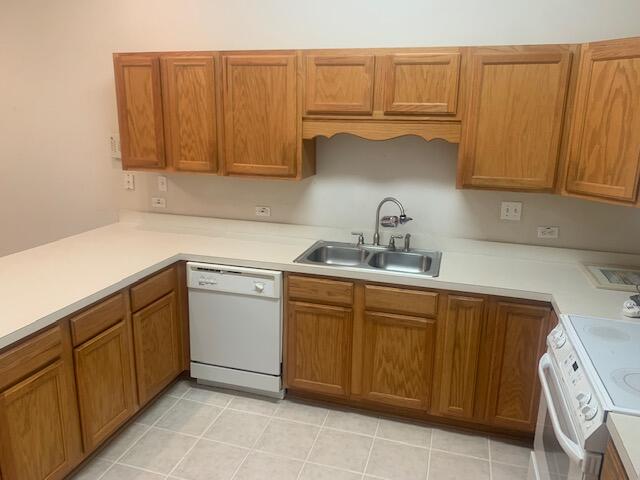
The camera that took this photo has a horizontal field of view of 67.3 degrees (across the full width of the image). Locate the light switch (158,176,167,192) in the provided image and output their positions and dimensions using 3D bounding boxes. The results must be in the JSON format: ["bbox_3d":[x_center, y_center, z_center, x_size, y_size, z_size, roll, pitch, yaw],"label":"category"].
[{"bbox_3d":[-1.172,-0.413,3.576,0.070,0.115,0.014,5,15,15],"label":"light switch"}]

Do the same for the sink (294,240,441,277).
[{"bbox_3d":[0.317,0.185,2.966,0.835,0.180,0.555,5,15,15],"label":"sink"}]

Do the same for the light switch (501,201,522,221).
[{"bbox_3d":[1.172,-0.175,2.933,0.115,0.115,0.016,5,15,15],"label":"light switch"}]

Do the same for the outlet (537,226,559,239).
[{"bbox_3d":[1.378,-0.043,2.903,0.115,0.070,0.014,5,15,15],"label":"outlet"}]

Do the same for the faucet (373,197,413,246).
[{"bbox_3d":[0.442,-0.092,3.056,0.110,0.330,0.260,-9,17,-35],"label":"faucet"}]

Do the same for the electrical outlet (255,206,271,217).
[{"bbox_3d":[-0.398,-0.198,3.397,0.115,0.070,0.014,5,15,15],"label":"electrical outlet"}]

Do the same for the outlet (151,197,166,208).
[{"bbox_3d":[-1.209,-0.277,3.620,0.115,0.070,0.014,5,15,15],"label":"outlet"}]

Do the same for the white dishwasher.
[{"bbox_3d":[-0.445,0.511,3.239,0.610,0.870,0.620,5,15,15],"label":"white dishwasher"}]

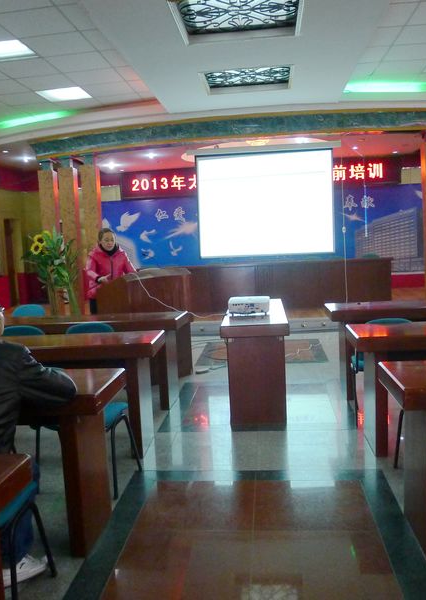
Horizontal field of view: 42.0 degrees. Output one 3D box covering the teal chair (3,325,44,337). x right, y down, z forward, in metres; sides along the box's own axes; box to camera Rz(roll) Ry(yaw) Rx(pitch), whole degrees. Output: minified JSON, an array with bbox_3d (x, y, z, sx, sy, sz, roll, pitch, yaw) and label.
[{"bbox_3d":[-1.546,0.581,4.848,0.460,0.810,0.520,-2,6,6],"label":"teal chair"}]

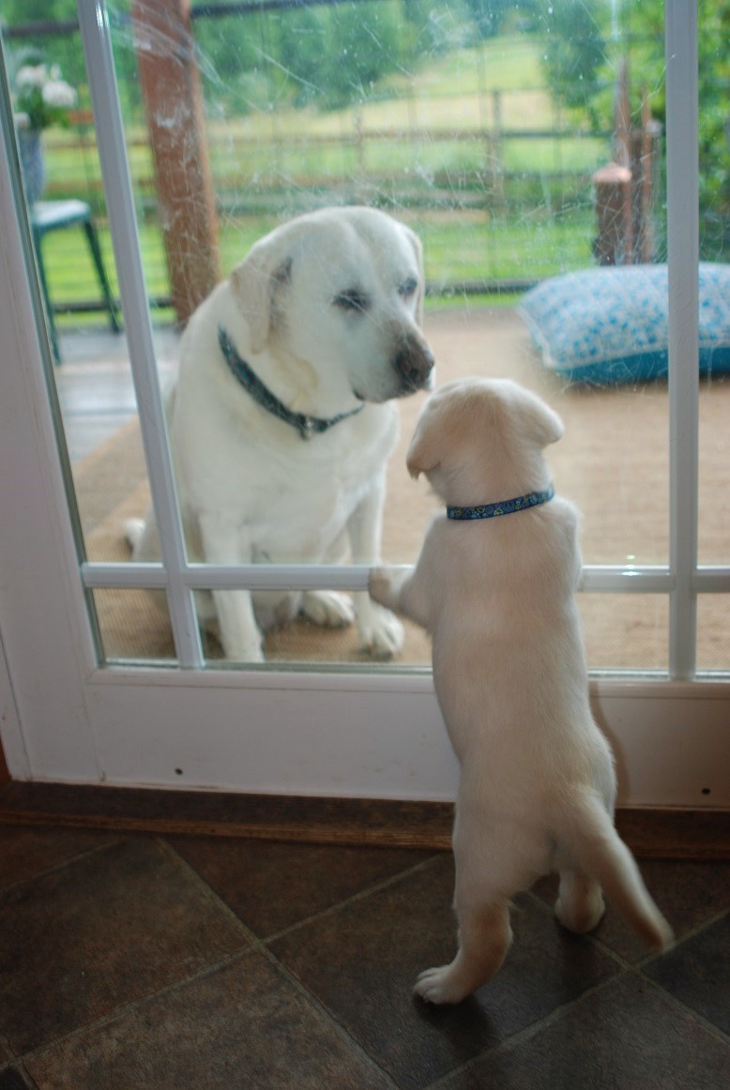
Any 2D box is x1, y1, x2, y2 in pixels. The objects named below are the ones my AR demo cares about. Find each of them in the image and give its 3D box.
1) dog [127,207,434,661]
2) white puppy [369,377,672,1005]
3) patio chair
[{"bbox_3d":[-0.201,-0.200,2.193,0.440,0.750,0.740,-10,22,-14],"label":"dog"},{"bbox_3d":[0.155,0.147,1.385,0.300,0.635,0.370,-4,22,3],"label":"white puppy"},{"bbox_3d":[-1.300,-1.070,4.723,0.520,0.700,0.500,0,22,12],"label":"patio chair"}]

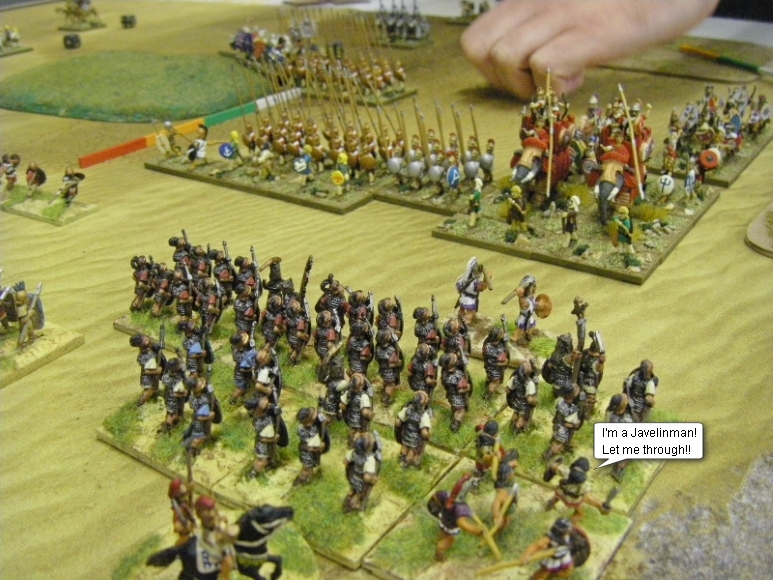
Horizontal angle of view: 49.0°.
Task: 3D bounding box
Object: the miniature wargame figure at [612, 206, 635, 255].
[{"bbox_3d":[0.081,-0.020,0.292,0.007,0.016,0.006,11,30,24],"label":"miniature wargame figure"}]

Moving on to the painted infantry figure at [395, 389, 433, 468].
[{"bbox_3d":[0.006,0.031,0.191,0.009,0.019,0.007,5,28,13],"label":"painted infantry figure"}]

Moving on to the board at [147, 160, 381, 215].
[{"bbox_3d":[-0.060,-0.049,0.381,0.120,0.003,0.021,16,32,32],"label":"board"}]

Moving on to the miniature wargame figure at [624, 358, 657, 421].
[{"bbox_3d":[0.060,0.025,0.200,0.009,0.019,0.007,8,29,20],"label":"miniature wargame figure"}]

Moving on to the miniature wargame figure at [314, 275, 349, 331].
[{"bbox_3d":[-0.015,0.005,0.241,0.009,0.021,0.008,17,32,32],"label":"miniature wargame figure"}]

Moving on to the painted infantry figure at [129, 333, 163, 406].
[{"bbox_3d":[-0.061,0.020,0.217,0.008,0.020,0.009,17,32,33],"label":"painted infantry figure"}]

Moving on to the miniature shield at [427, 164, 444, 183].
[{"bbox_3d":[0.020,-0.048,0.350,0.007,0.007,0.002,17,32,33],"label":"miniature shield"}]

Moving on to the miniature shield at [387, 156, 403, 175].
[{"bbox_3d":[0.003,-0.052,0.357,0.007,0.007,0.002,15,31,30],"label":"miniature shield"}]

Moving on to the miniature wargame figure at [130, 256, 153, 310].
[{"bbox_3d":[-0.075,-0.003,0.261,0.007,0.020,0.008,17,32,32],"label":"miniature wargame figure"}]

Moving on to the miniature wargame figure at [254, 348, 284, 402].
[{"bbox_3d":[-0.029,0.023,0.211,0.009,0.018,0.008,17,33,33],"label":"miniature wargame figure"}]

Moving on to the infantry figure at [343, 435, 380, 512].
[{"bbox_3d":[-0.005,0.037,0.176,0.008,0.018,0.008,16,33,32],"label":"infantry figure"}]

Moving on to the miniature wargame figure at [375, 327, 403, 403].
[{"bbox_3d":[0.001,0.019,0.213,0.006,0.020,0.006,18,33,35],"label":"miniature wargame figure"}]

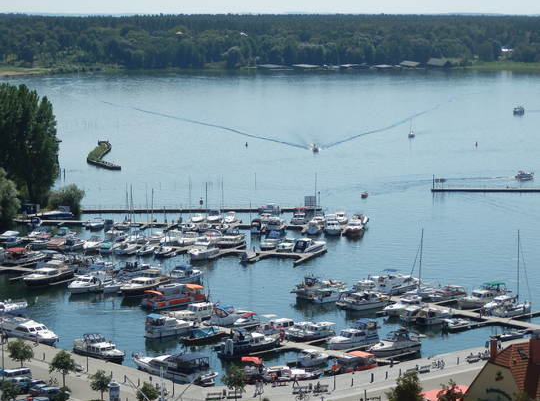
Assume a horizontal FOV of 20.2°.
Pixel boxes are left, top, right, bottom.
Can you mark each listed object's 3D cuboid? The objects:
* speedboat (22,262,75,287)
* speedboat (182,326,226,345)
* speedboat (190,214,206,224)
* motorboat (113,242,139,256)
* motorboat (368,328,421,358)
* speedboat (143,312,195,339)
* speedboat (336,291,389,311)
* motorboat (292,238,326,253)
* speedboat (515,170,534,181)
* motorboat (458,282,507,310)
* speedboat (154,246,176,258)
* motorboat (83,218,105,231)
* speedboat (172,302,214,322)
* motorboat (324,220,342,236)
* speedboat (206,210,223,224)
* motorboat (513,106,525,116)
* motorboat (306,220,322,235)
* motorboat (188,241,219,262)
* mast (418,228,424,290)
[{"bbox_3d":[-41.385,13.965,281.937,3.500,2.800,11.200,4,8,32],"label":"speedboat"},{"bbox_3d":[-9.853,20.951,237.432,7.950,1.870,2.620,-6,9,-41],"label":"speedboat"},{"bbox_3d":[-18.100,4.370,374.966,2.300,1.900,6.000,3,8,22],"label":"speedboat"},{"bbox_3d":[-34.060,11.500,362.160,2.530,2.240,8.180,5,9,33],"label":"motorboat"},{"bbox_3d":[18.115,21.387,227.694,10.070,3.410,3.320,-6,9,-41],"label":"motorboat"},{"bbox_3d":[-15.345,19.306,236.756,8.800,3.400,2.900,-7,10,-43],"label":"speedboat"},{"bbox_3d":[16.909,17.145,265.387,11.000,2.530,3.630,-6,9,-41],"label":"speedboat"},{"bbox_3d":[9.200,9.667,328.766,3.100,2.900,9.600,5,9,34],"label":"motorboat"},{"bbox_3d":[87.240,-8.570,518.230,6.780,2.880,2.710,0,7,3],"label":"speedboat"},{"bbox_3d":[41.580,18.530,298.270,11.670,4.330,3.530,-6,9,-40],"label":"motorboat"},{"bbox_3d":[-21.900,10.772,325.175,2.300,1.600,6.600,4,8,27],"label":"speedboat"},{"bbox_3d":[-40.884,5.417,352.392,2.400,2.300,6.500,3,8,22],"label":"motorboat"},{"bbox_3d":[-13.273,18.760,253.127,8.040,2.350,2.730,-6,9,-41],"label":"speedboat"},{"bbox_3d":[16.230,7.190,392.520,3.650,3.160,10.070,1,7,11],"label":"motorboat"},{"bbox_3d":[-13.349,3.789,363.809,2.700,2.700,7.000,1,7,10],"label":"speedboat"},{"bbox_3d":[124.400,-44.202,755.378,3.000,3.500,8.300,6,9,38],"label":"motorboat"},{"bbox_3d":[10.192,6.009,346.445,2.800,2.600,7.500,1,7,8],"label":"motorboat"},{"bbox_3d":[-16.200,11.720,355.490,3.020,3.470,9.650,5,9,34],"label":"motorboat"},{"bbox_3d":[27.362,10.568,273.471,0.180,11.020,0.180,-3,9,-41],"label":"mast"}]

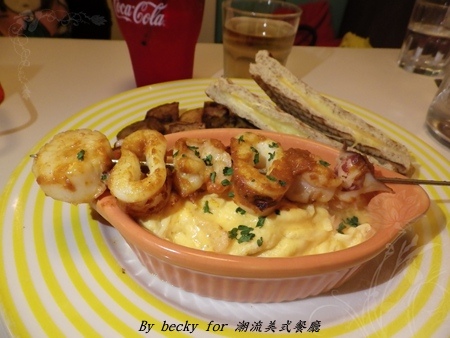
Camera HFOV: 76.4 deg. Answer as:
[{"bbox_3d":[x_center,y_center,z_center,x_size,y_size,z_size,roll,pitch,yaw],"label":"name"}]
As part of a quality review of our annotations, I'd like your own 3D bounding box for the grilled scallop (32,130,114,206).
[{"bbox_3d":[-0.080,-0.001,0.153,0.037,0.018,0.037,3,44,-2],"label":"grilled scallop"}]

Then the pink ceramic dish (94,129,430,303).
[{"bbox_3d":[0.011,0.022,0.176,0.205,0.042,0.118,4,37,2],"label":"pink ceramic dish"}]

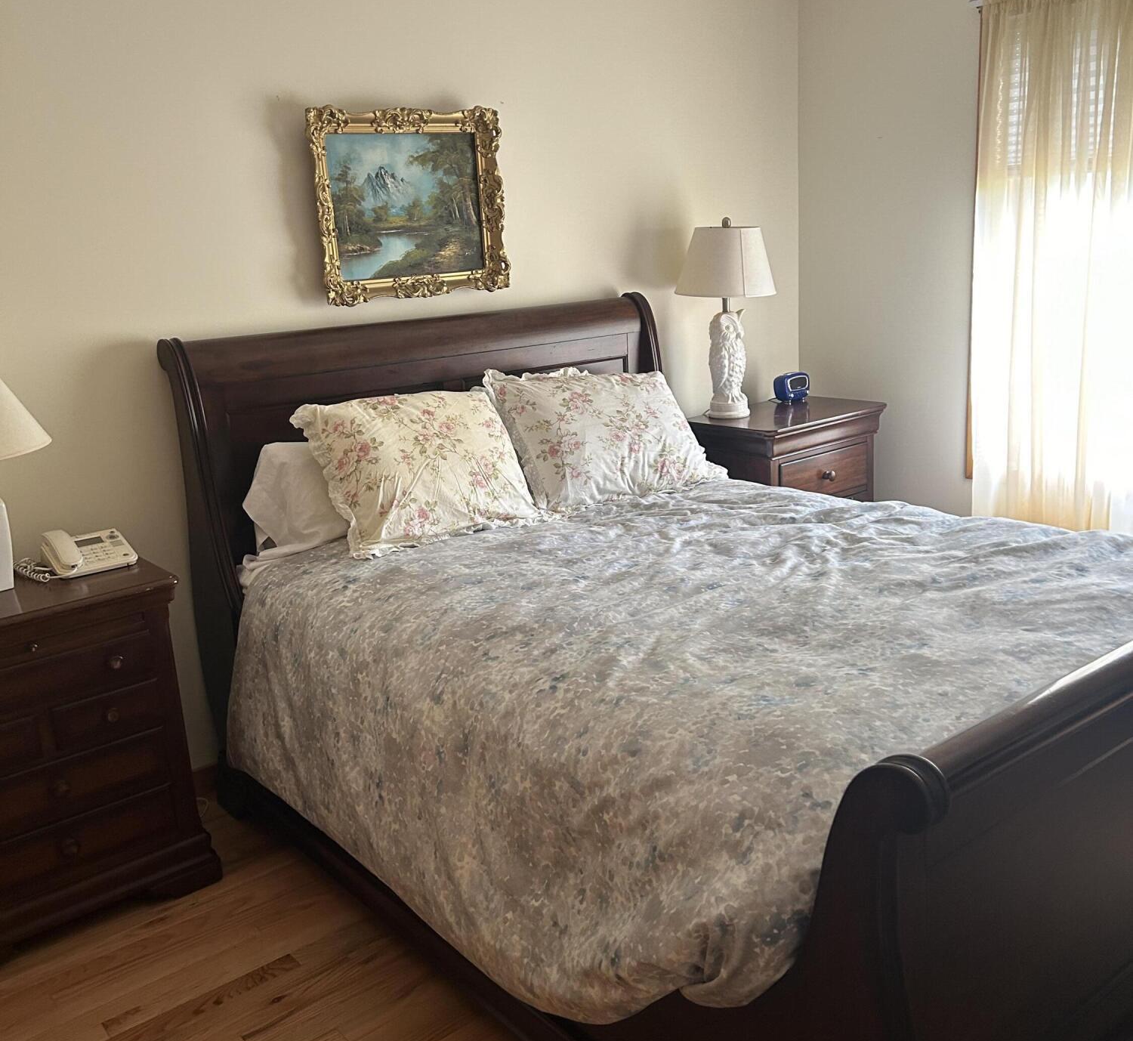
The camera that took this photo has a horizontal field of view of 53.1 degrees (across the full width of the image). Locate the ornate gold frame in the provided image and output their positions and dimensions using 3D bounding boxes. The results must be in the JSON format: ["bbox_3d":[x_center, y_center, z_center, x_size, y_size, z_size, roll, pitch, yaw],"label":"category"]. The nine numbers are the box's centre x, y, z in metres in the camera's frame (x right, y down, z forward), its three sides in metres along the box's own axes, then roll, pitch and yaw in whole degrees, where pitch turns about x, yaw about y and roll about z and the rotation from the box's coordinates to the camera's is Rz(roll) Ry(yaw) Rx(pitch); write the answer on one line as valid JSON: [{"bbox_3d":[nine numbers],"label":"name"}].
[{"bbox_3d":[-0.430,-0.913,3.272,0.615,0.515,0.065,-14,18,-36],"label":"ornate gold frame"}]

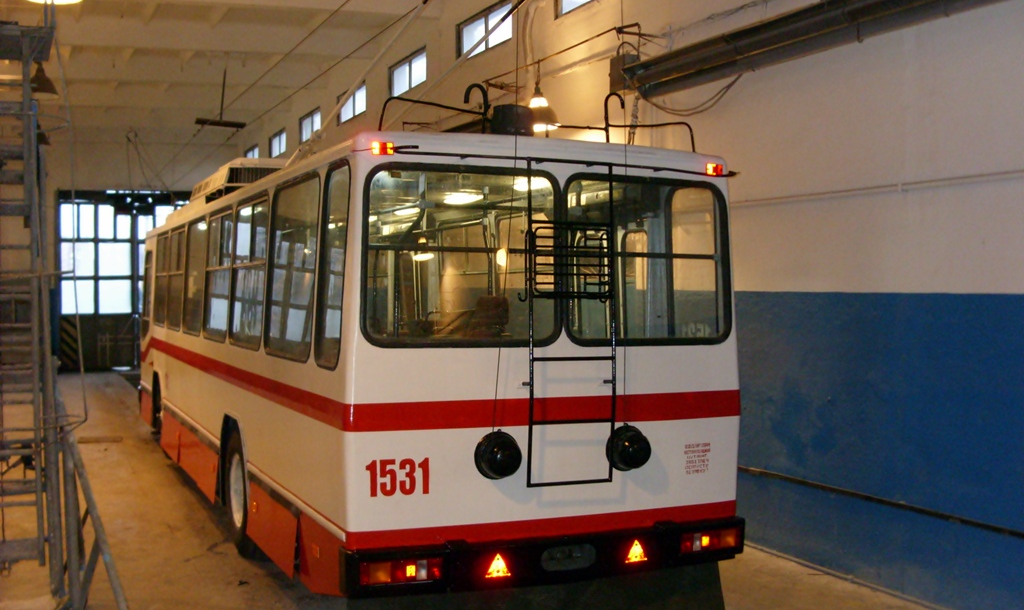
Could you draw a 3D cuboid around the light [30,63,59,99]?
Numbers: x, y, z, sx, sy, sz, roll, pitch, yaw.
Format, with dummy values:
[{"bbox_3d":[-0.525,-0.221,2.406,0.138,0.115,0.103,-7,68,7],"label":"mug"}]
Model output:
[{"bbox_3d":[-5.114,-2.426,12.200,0.400,0.390,0.400,0,1,-24],"label":"light"}]

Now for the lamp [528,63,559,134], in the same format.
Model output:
[{"bbox_3d":[0.278,-2.137,11.577,0.440,0.720,0.440,0,1,0],"label":"lamp"}]

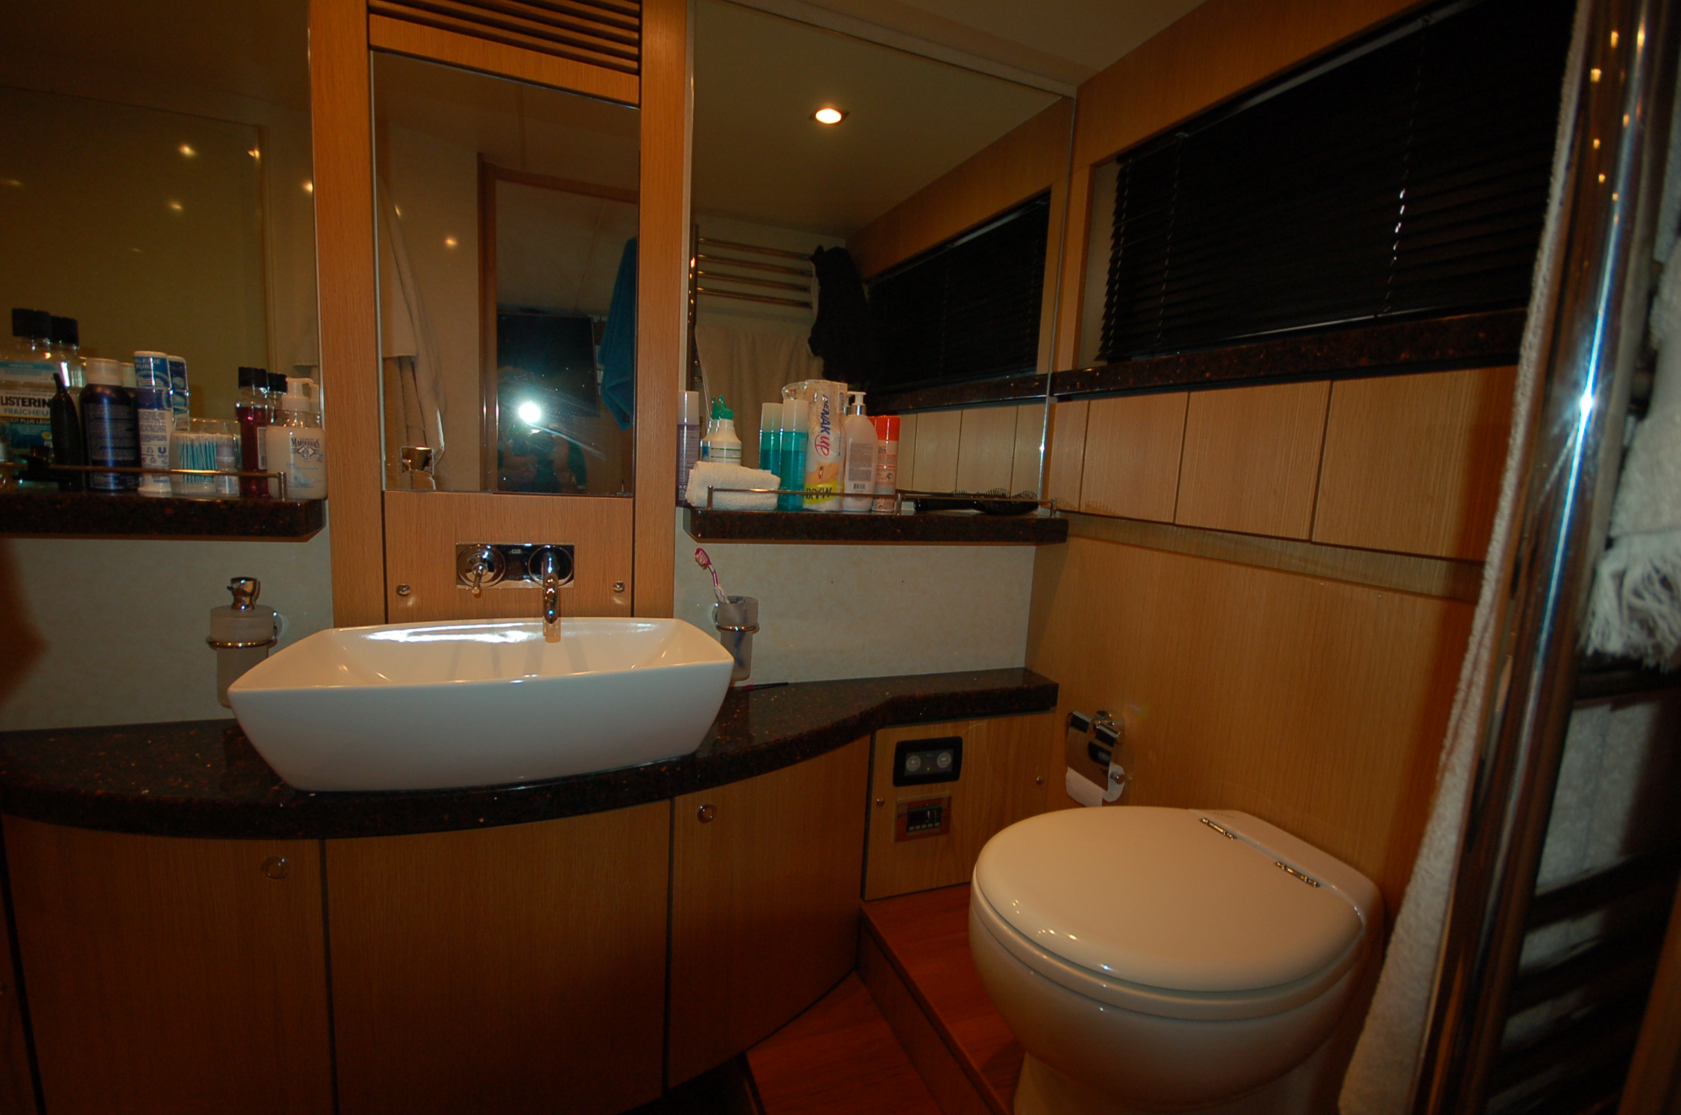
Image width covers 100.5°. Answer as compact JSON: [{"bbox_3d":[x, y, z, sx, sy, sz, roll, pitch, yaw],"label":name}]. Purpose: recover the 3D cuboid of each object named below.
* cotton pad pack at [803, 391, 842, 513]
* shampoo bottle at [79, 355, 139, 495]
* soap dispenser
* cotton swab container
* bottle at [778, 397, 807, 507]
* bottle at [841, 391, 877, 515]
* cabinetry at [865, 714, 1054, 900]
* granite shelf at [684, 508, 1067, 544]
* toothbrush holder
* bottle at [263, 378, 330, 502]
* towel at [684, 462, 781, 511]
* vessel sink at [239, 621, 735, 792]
[{"bbox_3d":[-0.027,-0.187,1.197,0.065,0.220,0.062,2,8,-12],"label":"cotton pad pack"},{"bbox_3d":[-0.908,-0.163,0.865,0.050,0.165,0.050,11,11,44],"label":"shampoo bottle"},{"bbox_3d":[-0.796,0.113,0.928,0.069,0.174,0.069,10,11,40],"label":"soap dispenser"},{"bbox_3d":[-0.814,-0.126,0.897,0.065,0.096,0.065,-4,11,-41],"label":"cotton swab container"},{"bbox_3d":[-0.079,-0.169,1.170,0.046,0.186,0.046,2,8,-12],"label":"bottle"},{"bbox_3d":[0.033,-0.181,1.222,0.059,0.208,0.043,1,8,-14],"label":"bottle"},{"bbox_3d":[0.217,0.469,1.403,0.394,0.340,0.102,0,9,-22],"label":"cabinetry"},{"bbox_3d":[0.091,-0.057,1.270,0.727,0.044,0.093,0,9,-22],"label":"granite shelf"},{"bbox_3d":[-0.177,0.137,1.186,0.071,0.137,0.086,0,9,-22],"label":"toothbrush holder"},{"bbox_3d":[-0.721,-0.158,0.928,0.045,0.158,0.062,10,11,40],"label":"bottle"},{"bbox_3d":[-0.176,-0.115,1.144,0.152,0.076,0.083,0,9,-22],"label":"towel"},{"bbox_3d":[-0.430,0.188,0.938,0.538,0.144,0.300,0,9,-22],"label":"vessel sink"}]

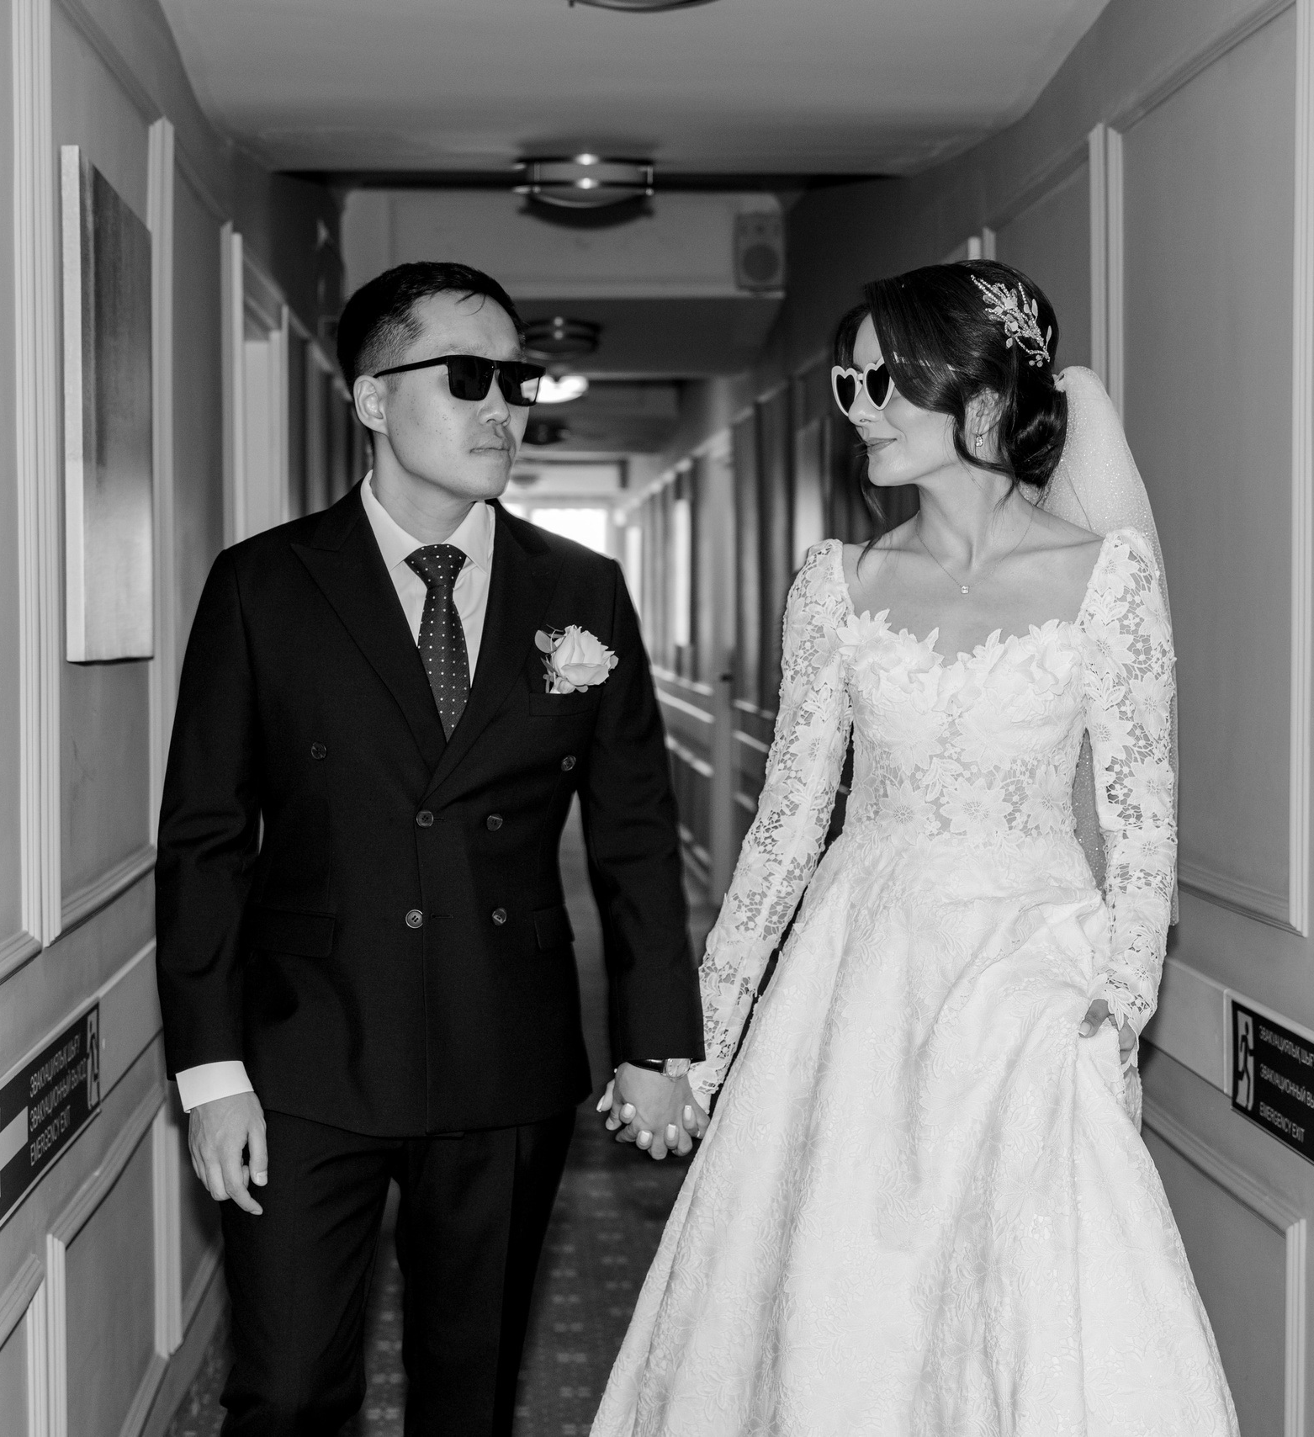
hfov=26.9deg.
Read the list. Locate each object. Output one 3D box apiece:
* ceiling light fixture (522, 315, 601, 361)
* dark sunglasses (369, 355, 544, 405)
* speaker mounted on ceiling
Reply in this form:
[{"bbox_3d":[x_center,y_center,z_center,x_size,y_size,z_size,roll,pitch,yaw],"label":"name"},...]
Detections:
[{"bbox_3d":[-0.370,-1.443,10.435,0.325,0.140,0.325,0,2,-3],"label":"ceiling light fixture"},{"bbox_3d":[-0.213,-0.335,2.857,0.145,0.050,0.147,-9,-4,40],"label":"dark sunglasses"},{"bbox_3d":[0.364,-1.644,9.737,0.165,0.265,0.170,0,2,-3],"label":"speaker mounted on ceiling"}]

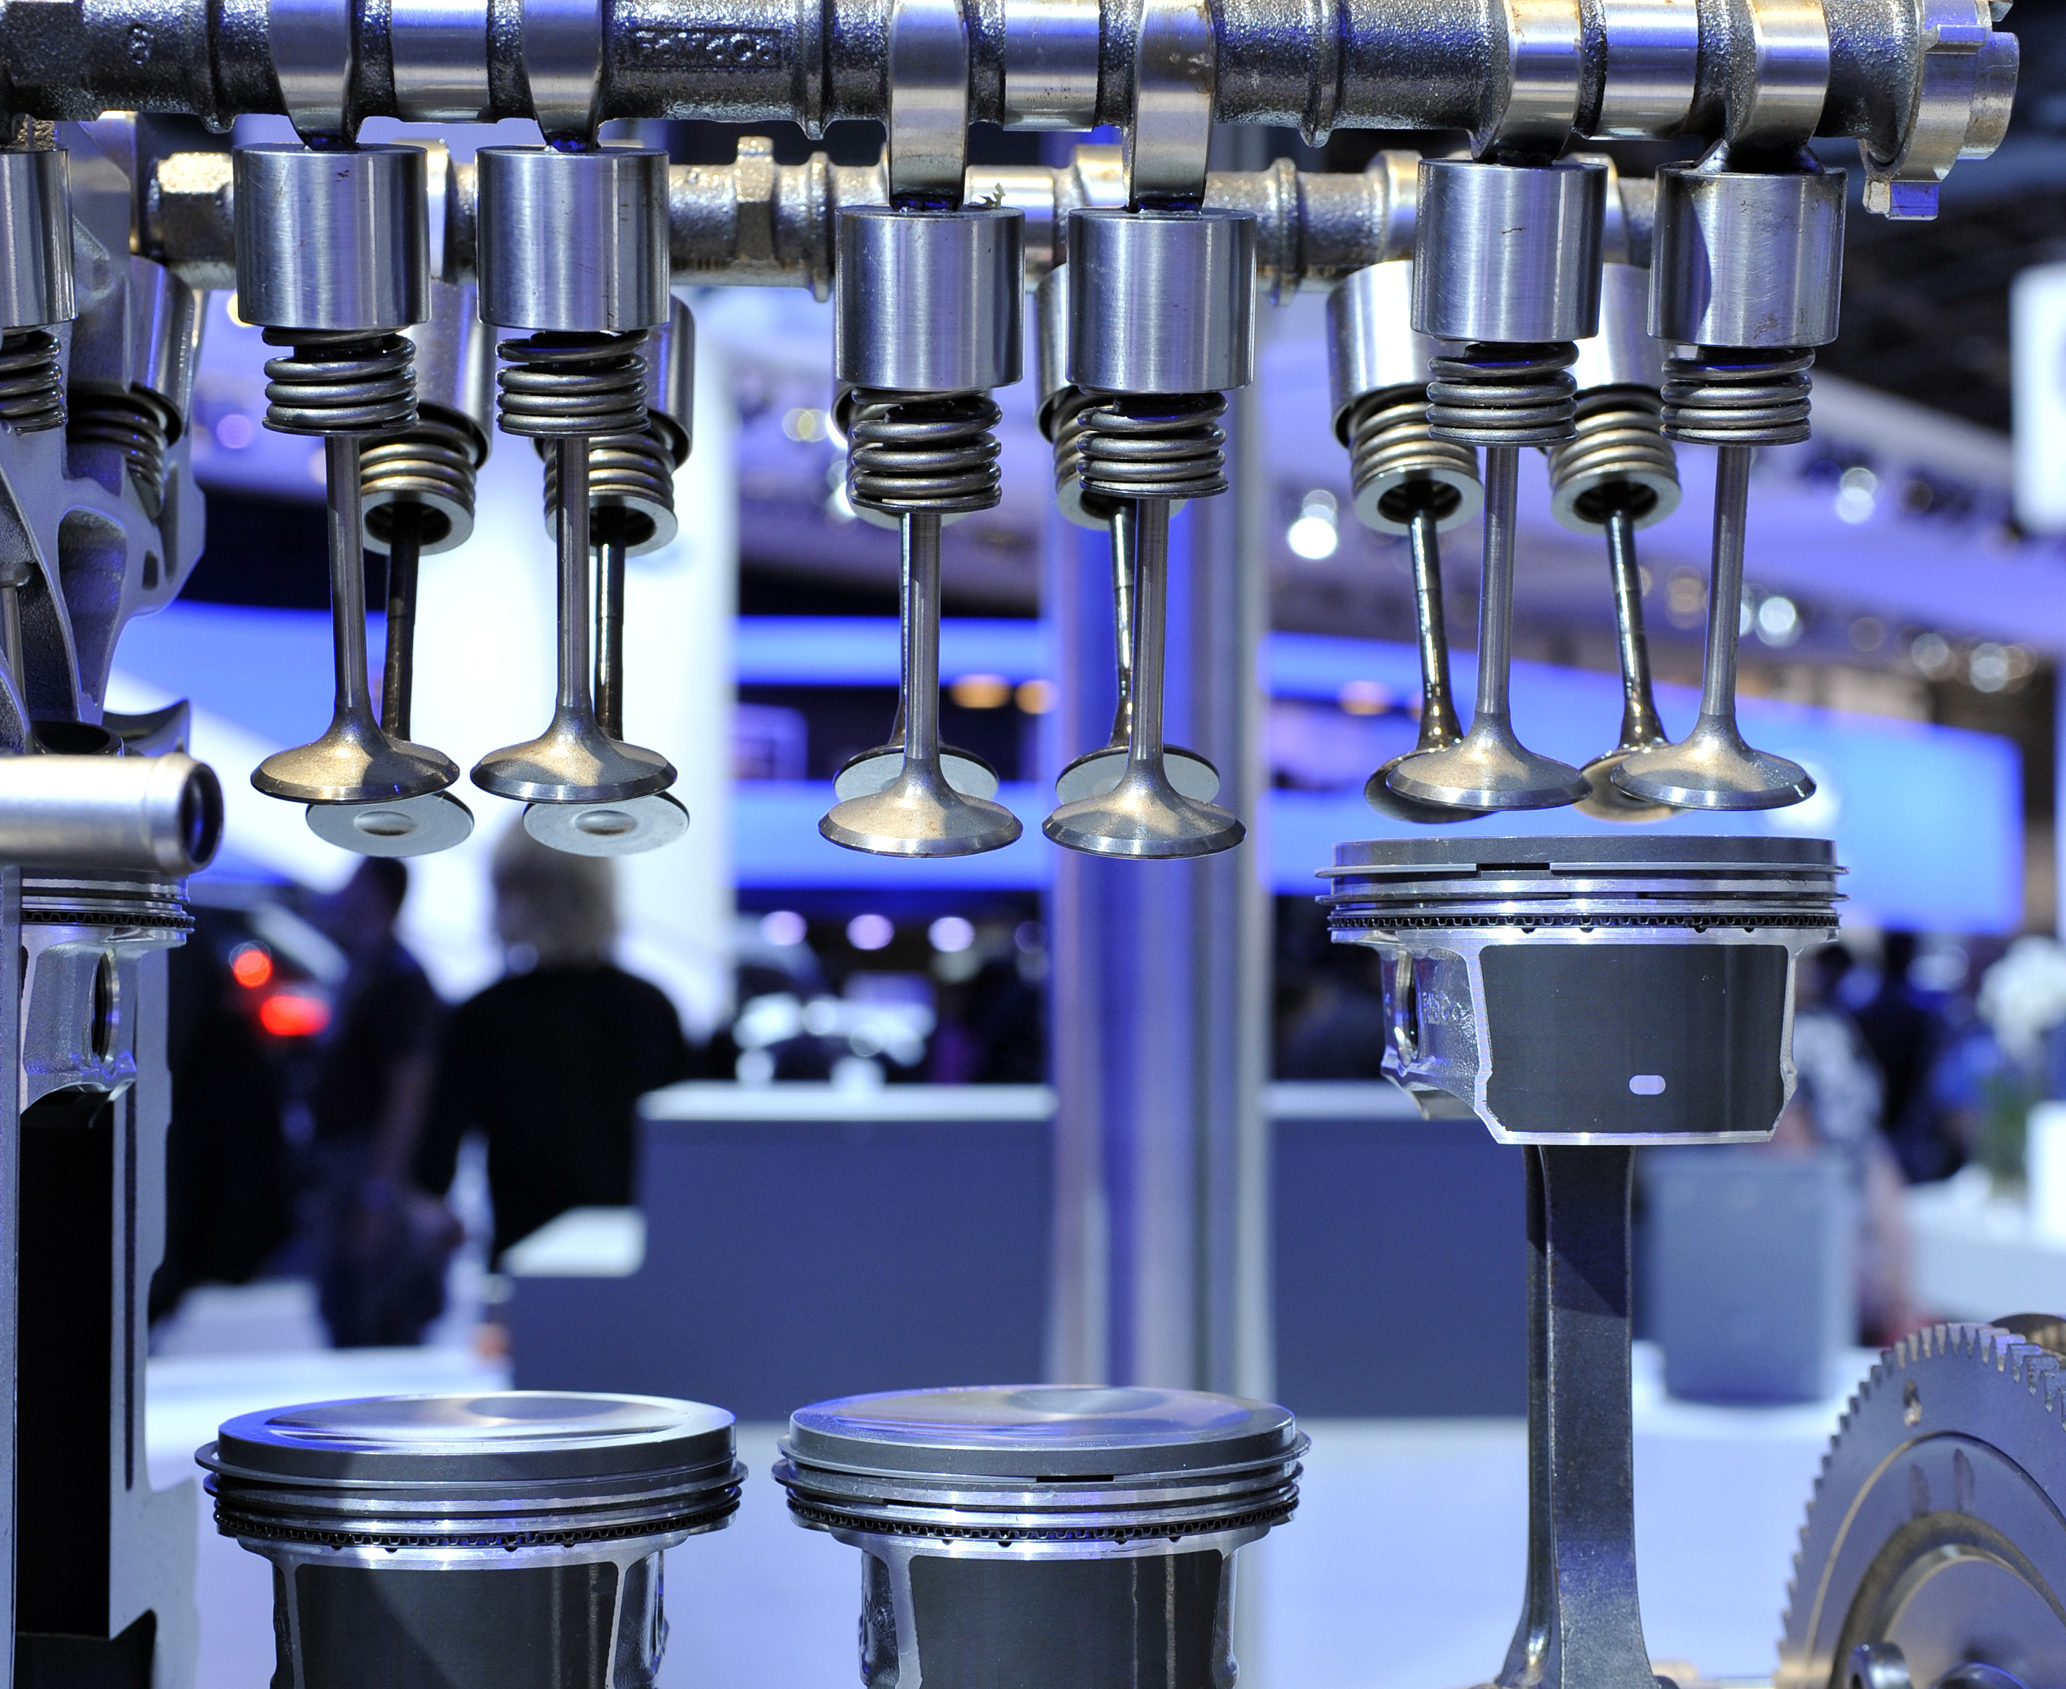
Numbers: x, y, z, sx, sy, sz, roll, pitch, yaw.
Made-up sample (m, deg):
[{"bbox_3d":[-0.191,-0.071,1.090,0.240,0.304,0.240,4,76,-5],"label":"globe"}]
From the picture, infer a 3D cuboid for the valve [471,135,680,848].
[{"bbox_3d":[-0.075,-0.061,0.568,0.035,0.104,0.035,0,13,-2],"label":"valve"}]

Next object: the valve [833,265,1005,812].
[{"bbox_3d":[-0.022,-0.058,0.653,0.031,0.104,0.031,0,-24,-2],"label":"valve"}]

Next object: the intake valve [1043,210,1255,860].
[{"bbox_3d":[0.020,-0.052,0.575,0.035,0.105,0.035,1,14,-3],"label":"intake valve"}]

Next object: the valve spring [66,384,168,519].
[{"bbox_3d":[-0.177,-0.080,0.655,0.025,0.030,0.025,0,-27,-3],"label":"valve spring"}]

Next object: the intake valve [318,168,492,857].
[{"bbox_3d":[-0.117,-0.052,0.644,0.030,0.108,0.030,0,-27,-3],"label":"intake valve"}]

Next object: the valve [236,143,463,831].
[{"bbox_3d":[-0.113,-0.061,0.566,0.035,0.104,0.035,0,13,-2],"label":"valve"}]

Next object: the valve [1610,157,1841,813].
[{"bbox_3d":[0.117,-0.060,0.578,0.035,0.105,0.035,0,14,-3],"label":"valve"}]

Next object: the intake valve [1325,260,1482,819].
[{"bbox_3d":[0.075,-0.058,0.657,0.031,0.104,0.031,0,-24,-2],"label":"intake valve"}]

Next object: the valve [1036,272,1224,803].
[{"bbox_3d":[0.018,-0.058,0.655,0.031,0.104,0.031,0,-24,-2],"label":"valve"}]

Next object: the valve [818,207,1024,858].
[{"bbox_3d":[-0.018,-0.052,0.573,0.035,0.105,0.035,0,14,-3],"label":"valve"}]

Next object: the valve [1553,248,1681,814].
[{"bbox_3d":[0.113,-0.058,0.659,0.030,0.108,0.030,0,-27,-3],"label":"valve"}]

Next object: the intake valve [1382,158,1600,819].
[{"bbox_3d":[0.079,-0.060,0.576,0.035,0.105,0.035,0,14,-3],"label":"intake valve"}]

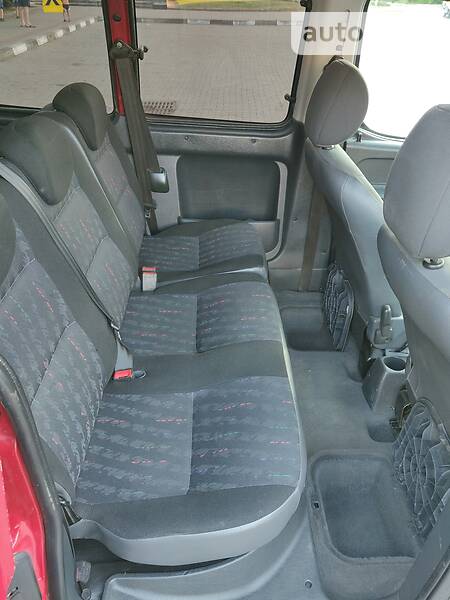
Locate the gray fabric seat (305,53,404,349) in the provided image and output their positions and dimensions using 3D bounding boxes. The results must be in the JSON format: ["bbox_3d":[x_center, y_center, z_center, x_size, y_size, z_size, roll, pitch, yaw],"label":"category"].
[{"bbox_3d":[0.669,-0.299,1.585,0.820,1.030,0.500,0,39,0],"label":"gray fabric seat"}]

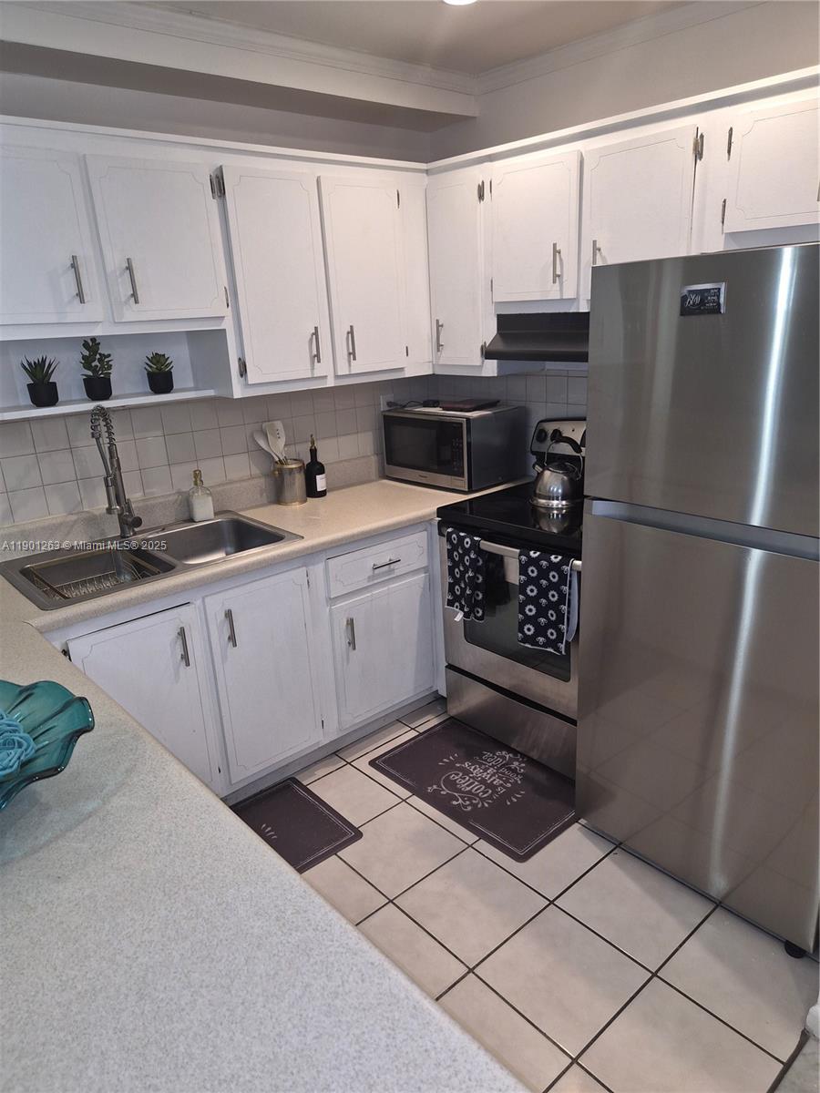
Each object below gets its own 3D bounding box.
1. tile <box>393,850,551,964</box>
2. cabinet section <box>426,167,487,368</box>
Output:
[{"bbox_3d":[0.179,1.040,2.116,0.325,0.010,0.325,-17,22,-38],"label":"tile"},{"bbox_3d":[0.293,-1.067,2.876,0.325,0.654,0.280,-17,22,-38],"label":"cabinet section"}]

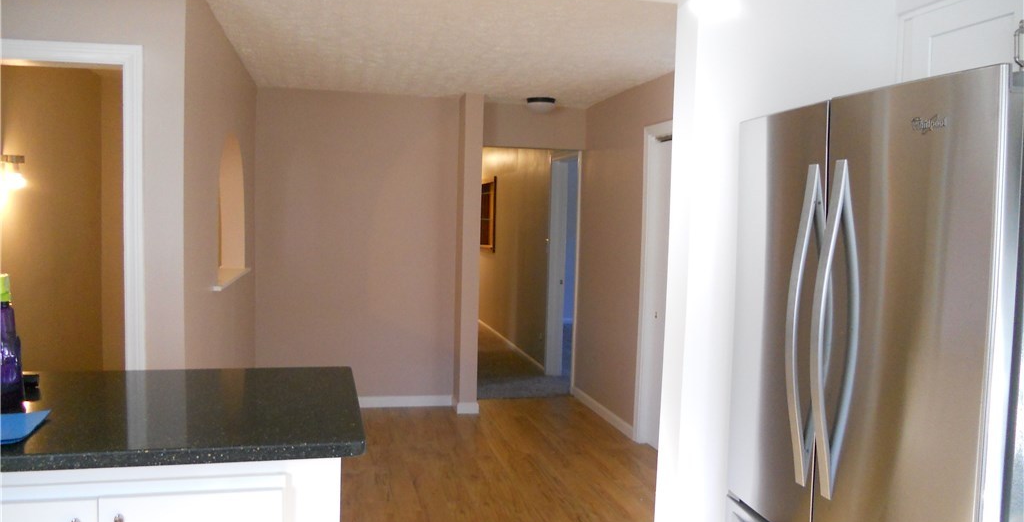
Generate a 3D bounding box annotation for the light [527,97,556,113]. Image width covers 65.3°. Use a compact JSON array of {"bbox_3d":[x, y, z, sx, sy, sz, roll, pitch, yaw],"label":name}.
[{"bbox_3d":[0.234,-1.214,6.280,0.228,0.108,0.228,1,3,0],"label":"light"}]

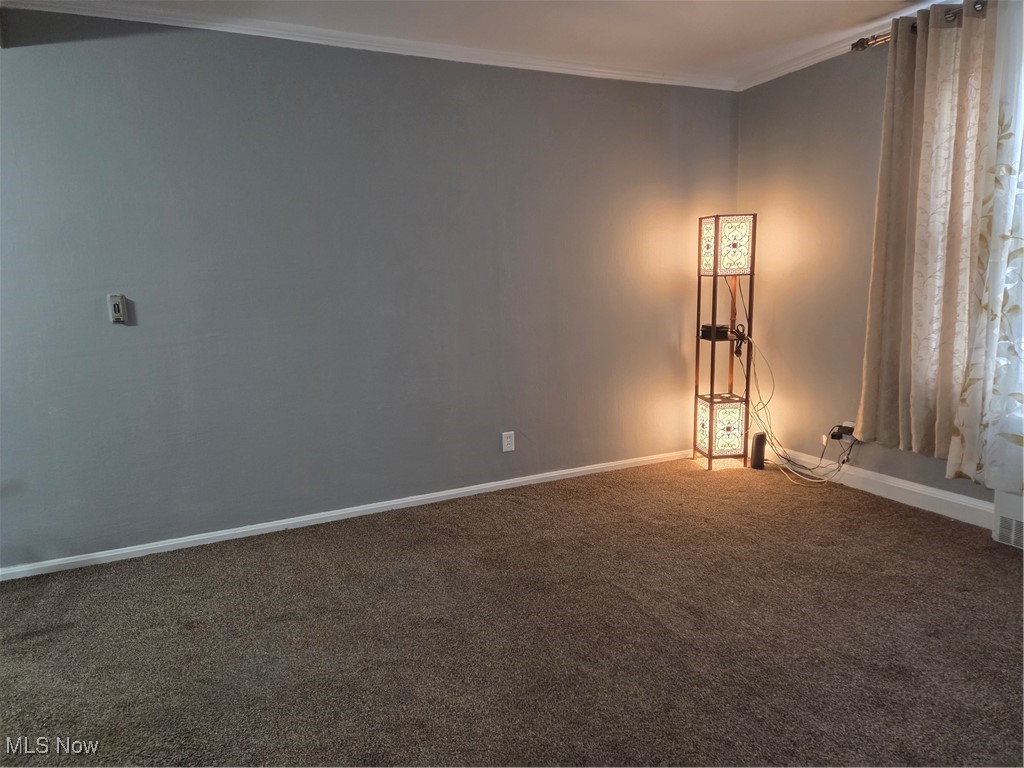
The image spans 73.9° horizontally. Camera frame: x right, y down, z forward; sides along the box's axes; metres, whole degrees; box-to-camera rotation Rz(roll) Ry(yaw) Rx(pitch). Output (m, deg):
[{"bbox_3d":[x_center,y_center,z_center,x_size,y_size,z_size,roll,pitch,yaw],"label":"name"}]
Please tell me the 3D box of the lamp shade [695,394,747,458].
[{"bbox_3d":[1.365,0.269,4.433,0.257,0.365,0.257,-3,10,-8],"label":"lamp shade"}]

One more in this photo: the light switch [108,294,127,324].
[{"bbox_3d":[-1.755,-0.333,3.029,0.070,0.117,0.032,-6,11,-26],"label":"light switch"}]

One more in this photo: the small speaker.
[{"bbox_3d":[1.585,0.425,4.356,0.078,0.222,0.085,0,10,7],"label":"small speaker"}]

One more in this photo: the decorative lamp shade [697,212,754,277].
[{"bbox_3d":[1.336,-0.859,4.239,0.257,0.361,0.257,-3,10,-8],"label":"decorative lamp shade"}]

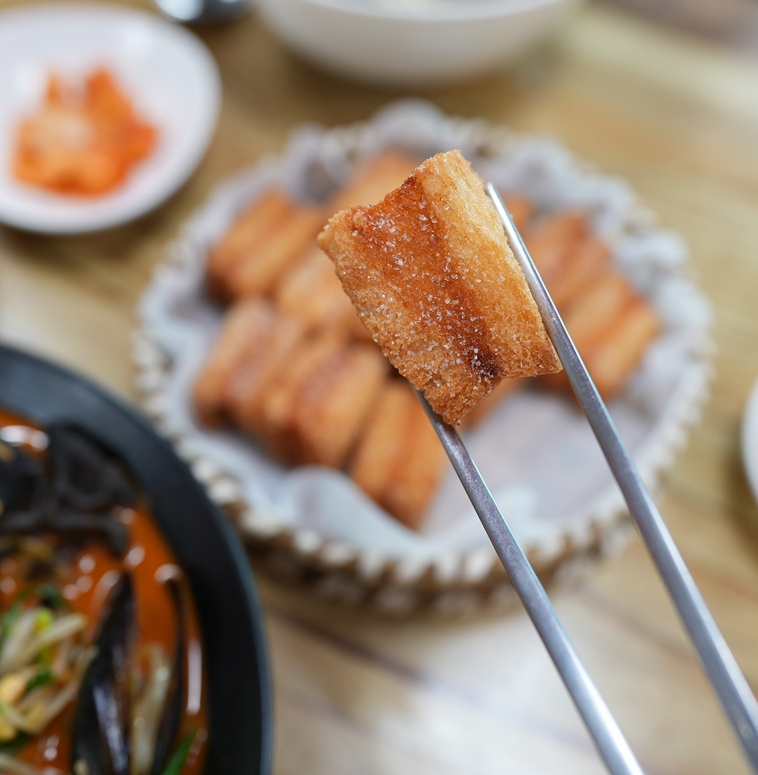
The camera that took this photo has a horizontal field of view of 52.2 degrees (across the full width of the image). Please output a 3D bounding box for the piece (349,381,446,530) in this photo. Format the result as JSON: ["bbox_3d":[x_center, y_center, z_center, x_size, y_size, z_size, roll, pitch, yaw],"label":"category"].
[{"bbox_3d":[0.007,0.024,0.281,0.029,0.030,0.040,23,60,13],"label":"piece"}]

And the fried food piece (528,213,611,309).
[{"bbox_3d":[0.074,-0.055,0.333,0.029,0.030,0.040,31,63,17],"label":"fried food piece"}]

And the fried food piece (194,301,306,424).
[{"bbox_3d":[-0.049,-0.010,0.301,0.029,0.030,0.040,19,60,10],"label":"fried food piece"}]

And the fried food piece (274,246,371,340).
[{"bbox_3d":[-0.019,-0.040,0.322,0.029,0.030,0.040,32,63,17],"label":"fried food piece"}]

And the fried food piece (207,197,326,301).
[{"bbox_3d":[-0.047,-0.061,0.333,0.029,0.030,0.040,25,61,14],"label":"fried food piece"}]

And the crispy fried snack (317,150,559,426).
[{"bbox_3d":[0.014,-0.017,0.163,0.030,0.034,0.043,-30,89,0],"label":"crispy fried snack"}]

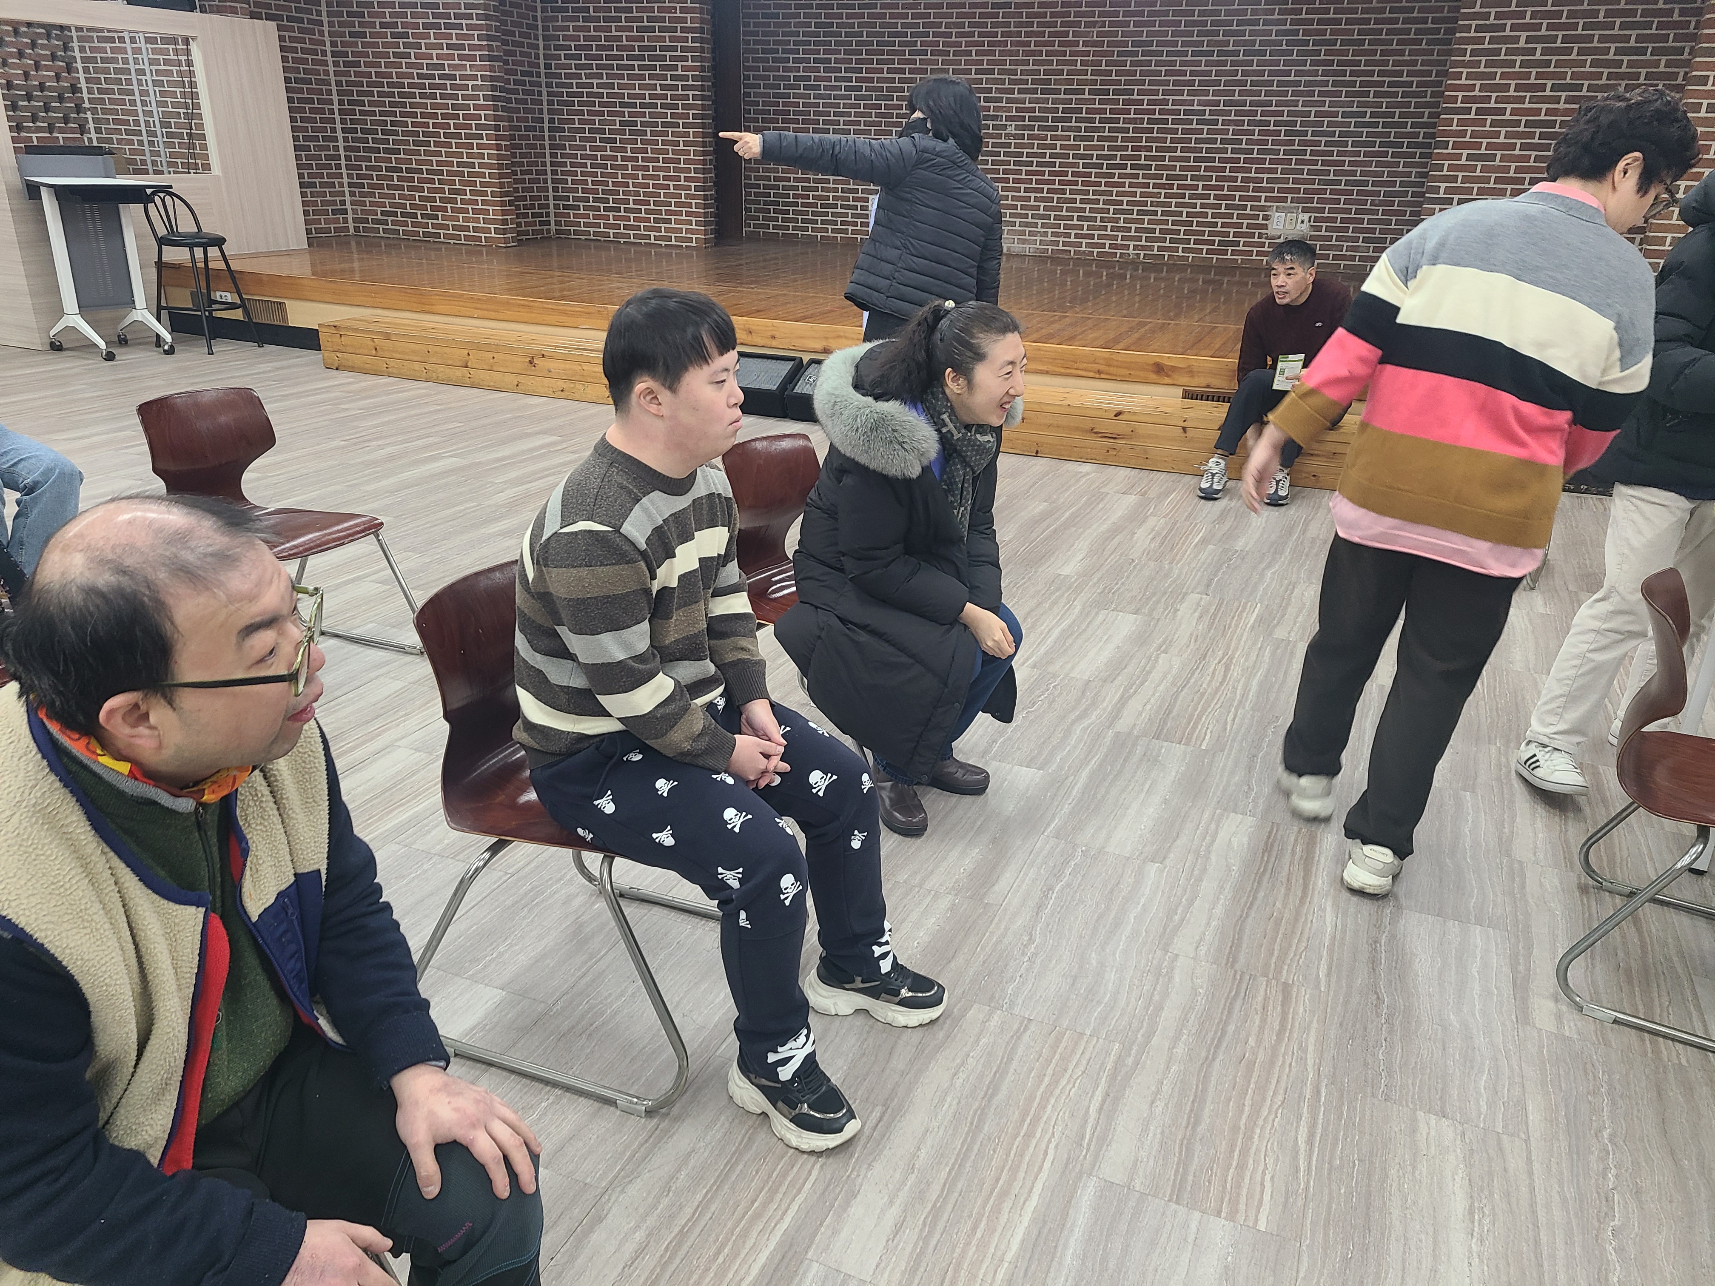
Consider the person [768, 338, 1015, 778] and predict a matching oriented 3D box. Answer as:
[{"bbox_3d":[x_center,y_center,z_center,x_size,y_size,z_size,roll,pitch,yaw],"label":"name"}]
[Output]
[{"bbox_3d":[0.081,-0.189,2.864,0.604,1.108,0.534,16,25,32],"label":"person"}]

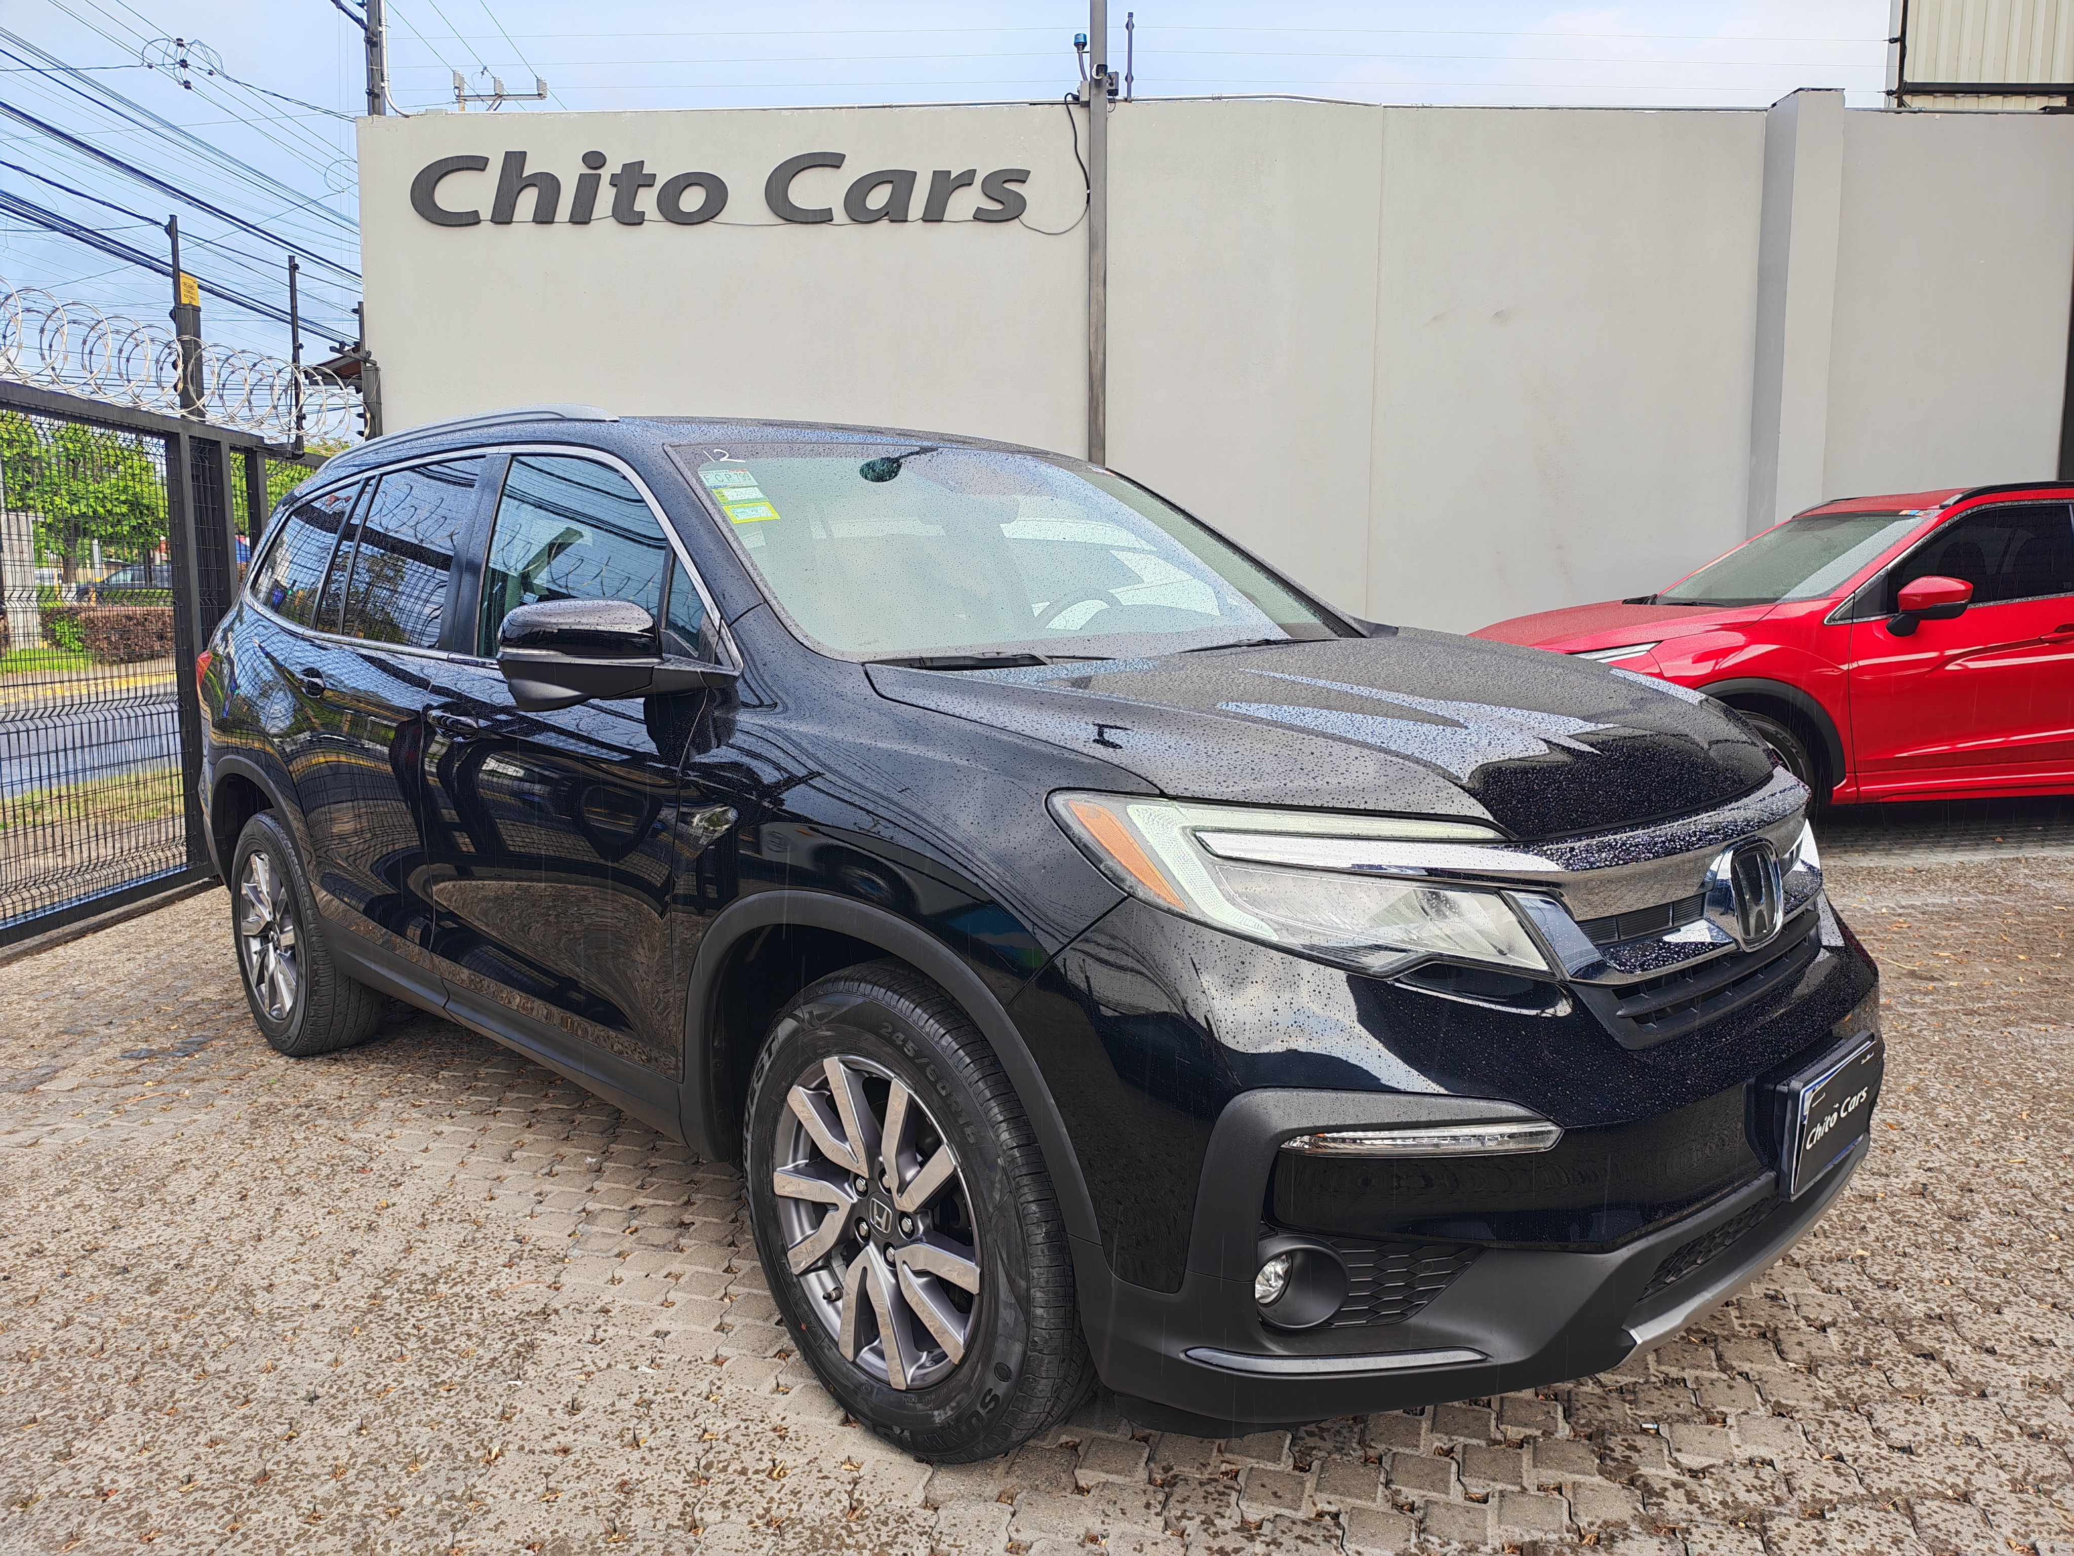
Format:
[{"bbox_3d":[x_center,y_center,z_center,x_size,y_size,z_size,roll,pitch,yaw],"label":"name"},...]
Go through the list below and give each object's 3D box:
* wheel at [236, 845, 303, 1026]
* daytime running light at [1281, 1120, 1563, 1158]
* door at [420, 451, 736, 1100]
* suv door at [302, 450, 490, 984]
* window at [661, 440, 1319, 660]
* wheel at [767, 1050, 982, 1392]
[{"bbox_3d":[-2.151,0.445,4.193,0.190,0.490,0.490,-7,9,-44],"label":"wheel"},{"bbox_3d":[0.458,0.421,1.712,0.340,0.050,0.085,-1,6,-4],"label":"daytime running light"},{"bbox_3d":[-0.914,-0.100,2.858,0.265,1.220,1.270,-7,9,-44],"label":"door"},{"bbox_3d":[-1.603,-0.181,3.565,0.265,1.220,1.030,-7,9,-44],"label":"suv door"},{"bbox_3d":[0.031,-0.461,3.064,1.500,0.140,0.880,-7,40,-44],"label":"window"},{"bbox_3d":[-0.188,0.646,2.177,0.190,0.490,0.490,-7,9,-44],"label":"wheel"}]

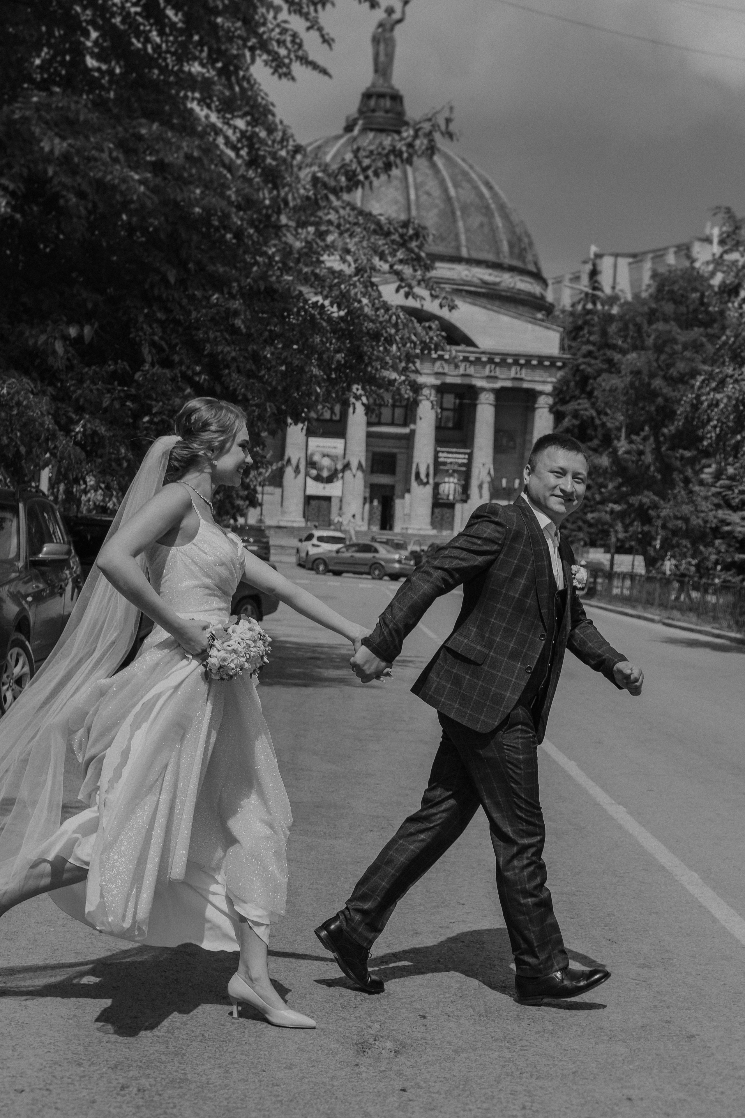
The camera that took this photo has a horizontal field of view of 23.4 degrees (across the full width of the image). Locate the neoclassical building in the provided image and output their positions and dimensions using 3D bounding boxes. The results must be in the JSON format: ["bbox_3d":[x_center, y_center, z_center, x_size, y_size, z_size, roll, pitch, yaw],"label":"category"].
[{"bbox_3d":[0.064,-21.123,131.000,29.000,38.500,34.000,3,0,-9],"label":"neoclassical building"}]

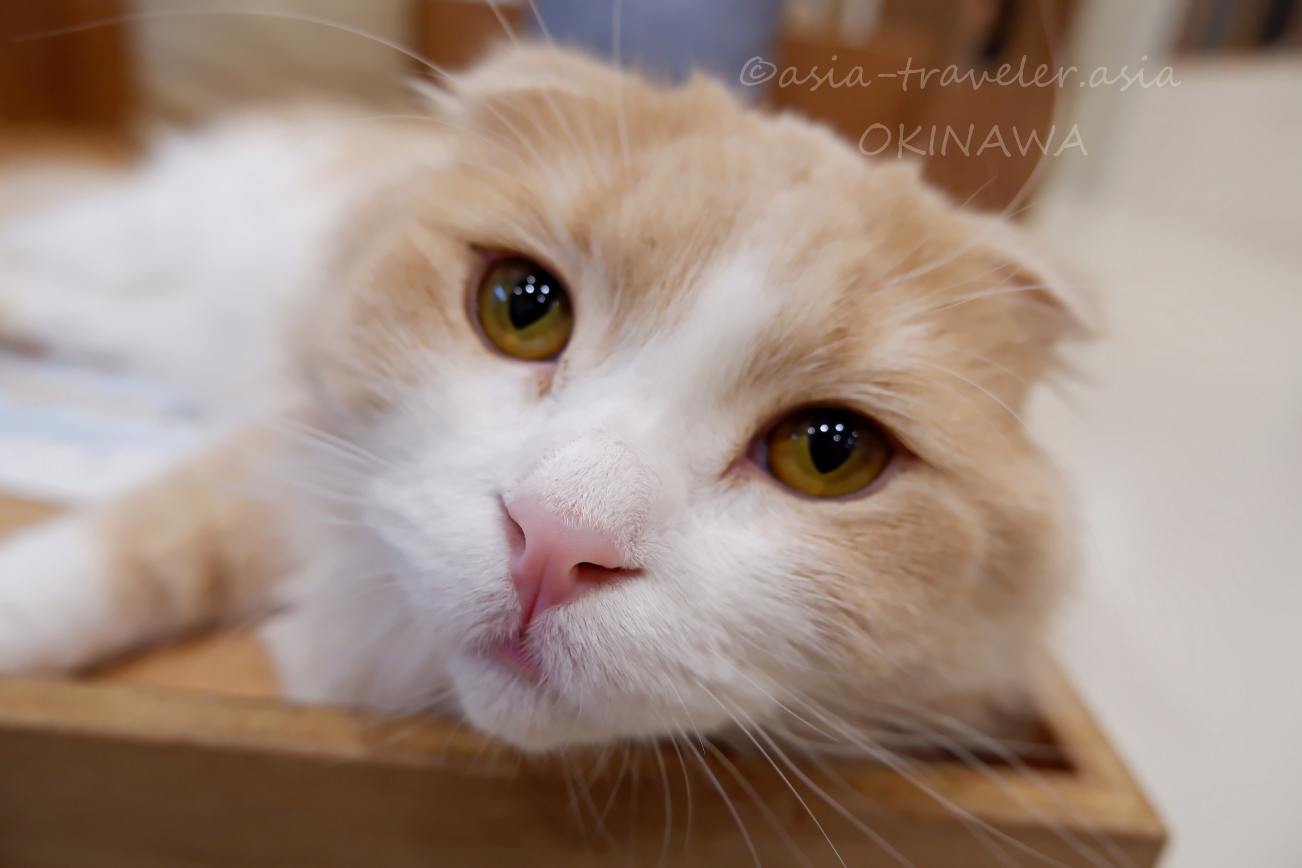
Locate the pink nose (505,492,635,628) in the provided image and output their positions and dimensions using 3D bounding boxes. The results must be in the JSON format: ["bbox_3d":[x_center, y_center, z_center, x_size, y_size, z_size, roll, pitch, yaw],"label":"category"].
[{"bbox_3d":[-0.011,0.017,0.110,0.017,0.015,0.012,26,0,16],"label":"pink nose"}]

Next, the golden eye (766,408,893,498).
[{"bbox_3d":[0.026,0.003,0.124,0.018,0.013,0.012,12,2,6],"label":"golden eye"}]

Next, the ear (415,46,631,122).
[{"bbox_3d":[-0.026,-0.073,0.174,0.044,0.019,0.025,10,12,15],"label":"ear"}]

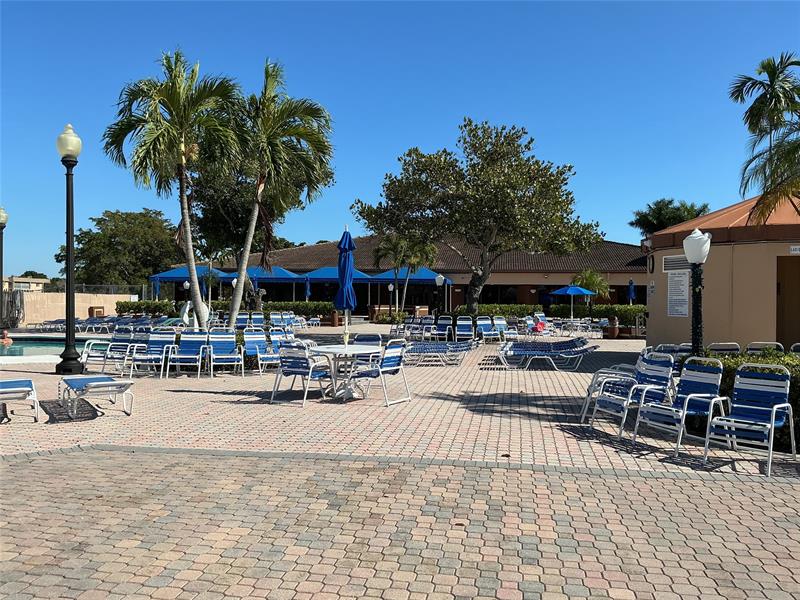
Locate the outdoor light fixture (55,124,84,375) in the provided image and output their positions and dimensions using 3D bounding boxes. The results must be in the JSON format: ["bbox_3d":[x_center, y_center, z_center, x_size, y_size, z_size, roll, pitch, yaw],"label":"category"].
[{"bbox_3d":[-6.495,-1.029,13.184,0.530,4.900,0.530,0,0,0],"label":"outdoor light fixture"}]

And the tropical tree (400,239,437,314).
[{"bbox_3d":[1.130,-1.160,41.000,2.200,5.200,2.200,0,0,0],"label":"tropical tree"}]

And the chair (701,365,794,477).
[{"bbox_3d":[3.150,1.023,6.000,0.590,0.850,0.780,0,1,45],"label":"chair"}]

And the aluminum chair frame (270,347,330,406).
[{"bbox_3d":[-1.360,1.015,9.620,0.590,0.890,0.780,0,0,30],"label":"aluminum chair frame"}]

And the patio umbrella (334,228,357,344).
[{"bbox_3d":[-0.790,0.170,9.800,0.360,2.480,0.360,0,0,0],"label":"patio umbrella"}]

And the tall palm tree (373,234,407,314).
[{"bbox_3d":[-0.580,-1.280,41.000,2.200,5.400,2.200,0,0,0],"label":"tall palm tree"}]

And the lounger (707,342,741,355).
[{"bbox_3d":[4.430,0.994,8.900,0.580,0.850,0.760,0,0,6],"label":"lounger"}]

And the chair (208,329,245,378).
[{"bbox_3d":[-3.330,1.007,12.780,0.590,0.890,0.780,0,0,-23],"label":"chair"}]

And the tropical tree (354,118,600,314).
[{"bbox_3d":[3.000,-2.870,26.000,9.500,8.300,8.500,0,0,0],"label":"tropical tree"}]

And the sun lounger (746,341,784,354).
[{"bbox_3d":[5.020,0.994,8.900,0.580,0.850,0.760,0,0,6],"label":"sun lounger"}]

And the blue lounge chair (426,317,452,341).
[{"bbox_3d":[1.480,1.013,23.300,0.590,0.890,0.780,0,0,22],"label":"blue lounge chair"}]

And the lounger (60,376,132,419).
[{"bbox_3d":[-3.970,1.221,8.678,0.670,0.470,1.980,0,0,-32],"label":"lounger"}]

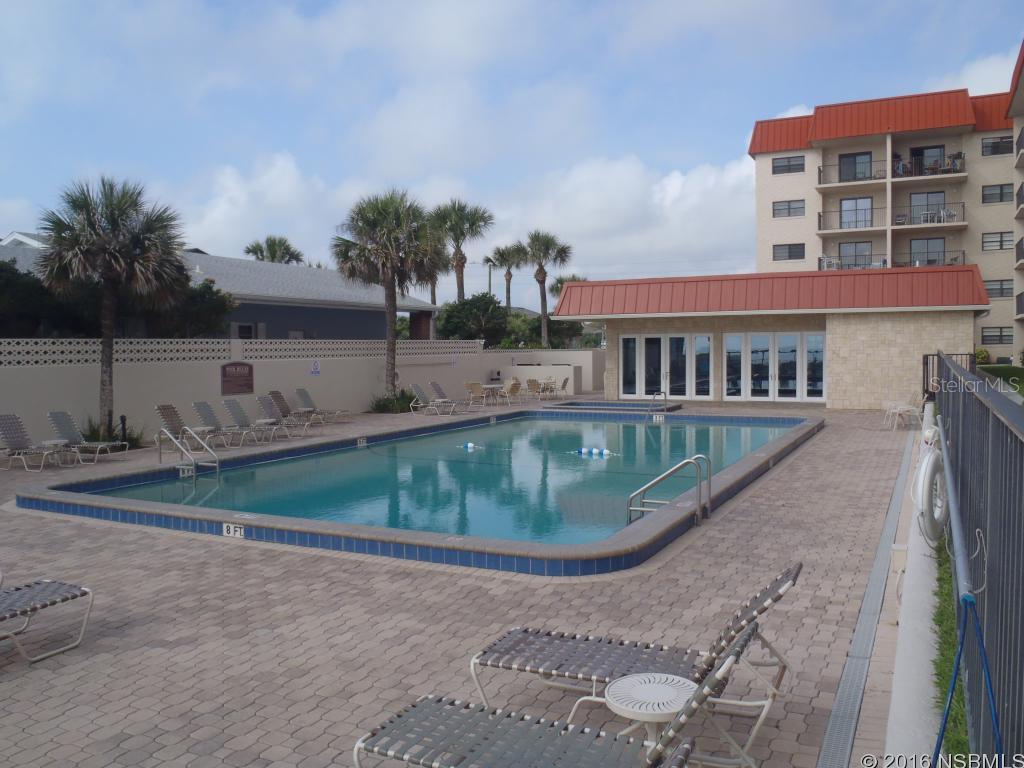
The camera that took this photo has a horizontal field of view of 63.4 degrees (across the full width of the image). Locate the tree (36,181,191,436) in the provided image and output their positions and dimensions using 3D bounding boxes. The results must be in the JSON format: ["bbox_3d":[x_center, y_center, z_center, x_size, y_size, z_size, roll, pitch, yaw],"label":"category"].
[{"bbox_3d":[-8.954,-1.667,18.736,3.280,5.991,3.200,1,3,27],"label":"tree"}]

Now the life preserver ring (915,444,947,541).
[{"bbox_3d":[2.802,0.740,5.500,0.110,0.610,0.610,2,3,42],"label":"life preserver ring"}]

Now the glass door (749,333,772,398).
[{"bbox_3d":[9.115,-0.592,30.286,0.905,2.465,0.080,1,3,24],"label":"glass door"}]

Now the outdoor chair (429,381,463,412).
[{"bbox_3d":[-1.945,0.439,27.073,1.564,0.938,0.592,1,3,32],"label":"outdoor chair"}]

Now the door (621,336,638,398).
[{"bbox_3d":[4.601,-0.633,32.341,0.753,2.460,0.080,1,3,24],"label":"door"}]

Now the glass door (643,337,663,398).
[{"bbox_3d":[5.513,-0.657,32.316,0.870,2.380,0.070,1,3,22],"label":"glass door"}]

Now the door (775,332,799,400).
[{"bbox_3d":[9.929,-0.583,29.916,0.869,2.467,0.080,1,3,24],"label":"door"}]

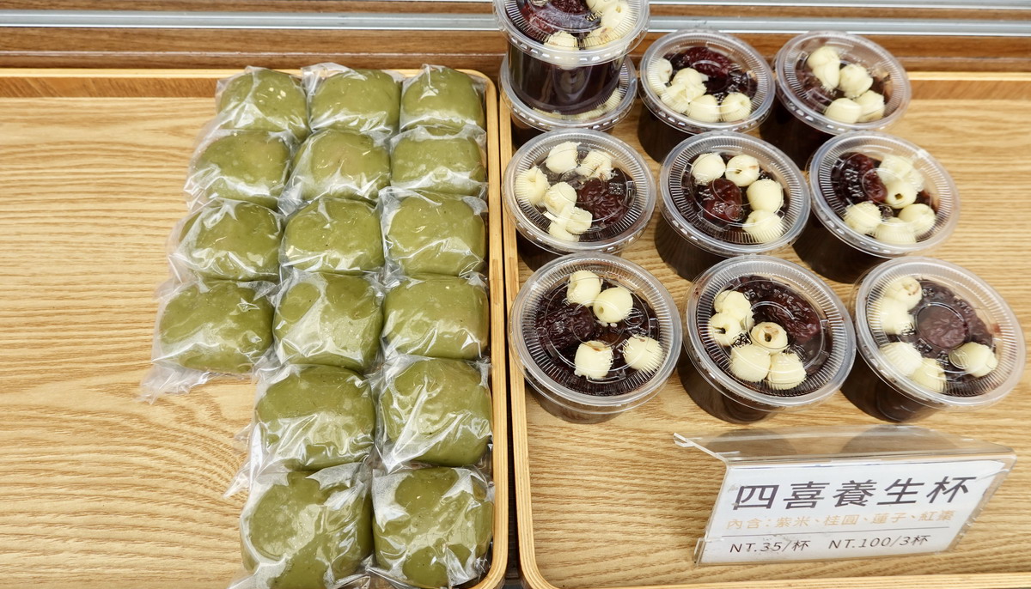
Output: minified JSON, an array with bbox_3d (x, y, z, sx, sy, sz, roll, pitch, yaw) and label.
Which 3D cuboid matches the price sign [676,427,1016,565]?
[{"bbox_3d":[0.146,0.082,0.312,0.123,0.064,0.063,-1,62,-3],"label":"price sign"}]

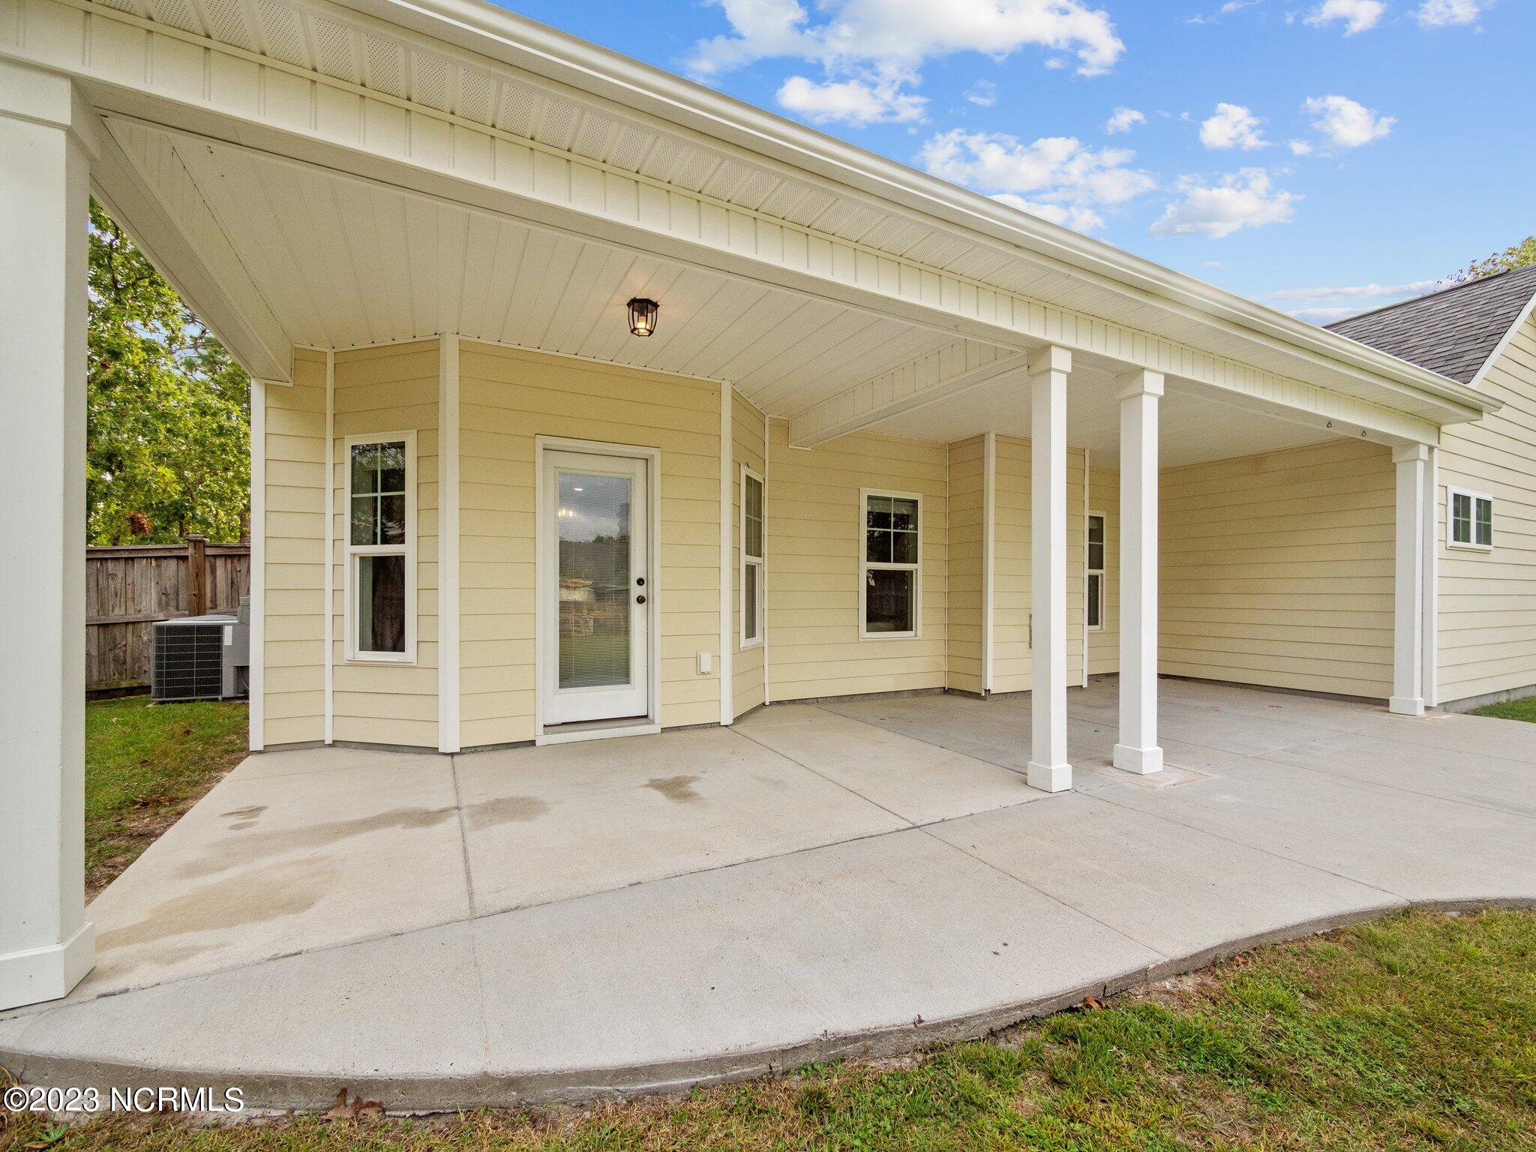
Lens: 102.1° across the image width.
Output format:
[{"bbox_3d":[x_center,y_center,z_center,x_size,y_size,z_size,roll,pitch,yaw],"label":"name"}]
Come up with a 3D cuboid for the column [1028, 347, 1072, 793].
[{"bbox_3d":[1.596,-0.032,3.530,0.170,2.464,0.170,1,-1,-27],"label":"column"}]

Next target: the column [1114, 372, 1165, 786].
[{"bbox_3d":[2.336,-0.018,3.914,0.180,2.464,0.180,1,-1,-27],"label":"column"}]

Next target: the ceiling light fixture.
[{"bbox_3d":[-0.737,-1.523,3.667,0.178,0.180,0.178,1,-1,-27],"label":"ceiling light fixture"}]

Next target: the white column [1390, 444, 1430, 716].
[{"bbox_3d":[5.964,0.049,5.772,0.180,2.464,0.180,1,-1,-27],"label":"white column"}]

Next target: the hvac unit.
[{"bbox_3d":[-6.360,0.912,7.152,0.820,0.860,0.820,1,-1,-27],"label":"hvac unit"}]

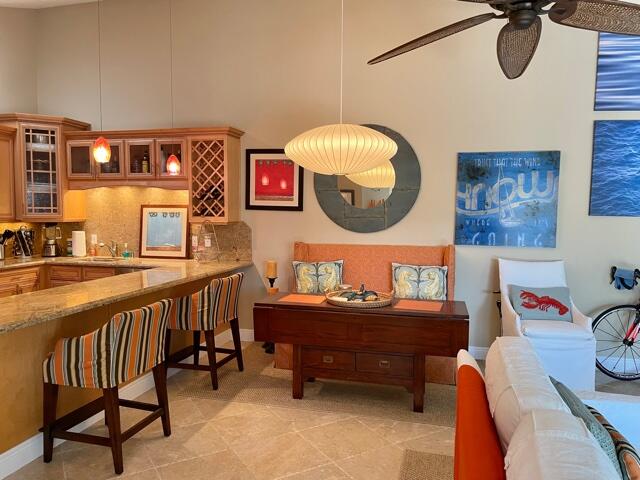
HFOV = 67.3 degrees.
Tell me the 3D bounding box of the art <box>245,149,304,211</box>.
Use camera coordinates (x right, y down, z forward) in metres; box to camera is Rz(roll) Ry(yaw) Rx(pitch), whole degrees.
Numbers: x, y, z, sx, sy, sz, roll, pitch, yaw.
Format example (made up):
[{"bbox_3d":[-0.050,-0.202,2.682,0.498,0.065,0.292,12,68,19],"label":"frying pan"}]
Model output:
[{"bbox_3d":[-0.492,-0.654,5.227,0.660,0.665,0.035,2,3,13],"label":"art"}]

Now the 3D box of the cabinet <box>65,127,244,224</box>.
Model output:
[{"bbox_3d":[-1.898,-0.709,5.471,2.090,1.007,0.360,1,3,15],"label":"cabinet"}]

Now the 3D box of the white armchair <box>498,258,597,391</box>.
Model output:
[{"bbox_3d":[2.002,0.730,4.329,0.645,1.035,0.640,1,3,8],"label":"white armchair"}]

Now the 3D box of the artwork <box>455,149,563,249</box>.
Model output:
[{"bbox_3d":[1.806,-0.391,4.660,0.920,0.908,0.035,1,3,15],"label":"artwork"}]

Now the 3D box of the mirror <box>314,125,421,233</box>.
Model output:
[{"bbox_3d":[0.484,-0.635,5.006,1.115,1.120,0.040,2,3,13],"label":"mirror"}]

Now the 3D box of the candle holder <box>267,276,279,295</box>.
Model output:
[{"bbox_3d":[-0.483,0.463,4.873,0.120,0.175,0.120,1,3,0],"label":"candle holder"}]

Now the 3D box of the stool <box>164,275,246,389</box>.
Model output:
[{"bbox_3d":[-1.026,0.756,4.213,0.560,0.910,0.570,2,3,13],"label":"stool"}]

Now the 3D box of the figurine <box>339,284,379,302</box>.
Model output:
[{"bbox_3d":[0.307,0.423,3.808,0.300,0.110,0.180,1,3,15],"label":"figurine"}]

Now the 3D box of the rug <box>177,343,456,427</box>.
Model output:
[{"bbox_3d":[0.243,1.219,4.292,2.510,0.012,1.585,2,3,13],"label":"rug"}]

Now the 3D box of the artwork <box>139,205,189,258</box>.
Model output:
[{"bbox_3d":[-1.784,-0.087,5.538,0.615,0.620,0.030,2,0,13],"label":"artwork"}]

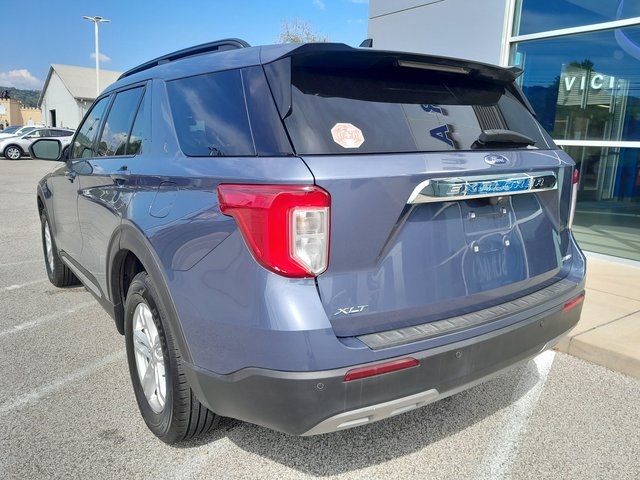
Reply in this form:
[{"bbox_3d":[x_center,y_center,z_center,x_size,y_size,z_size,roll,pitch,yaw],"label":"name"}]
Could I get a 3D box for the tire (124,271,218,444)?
[{"bbox_3d":[-0.670,0.505,2.261,0.255,0.775,0.775,-8,13,-34],"label":"tire"}]

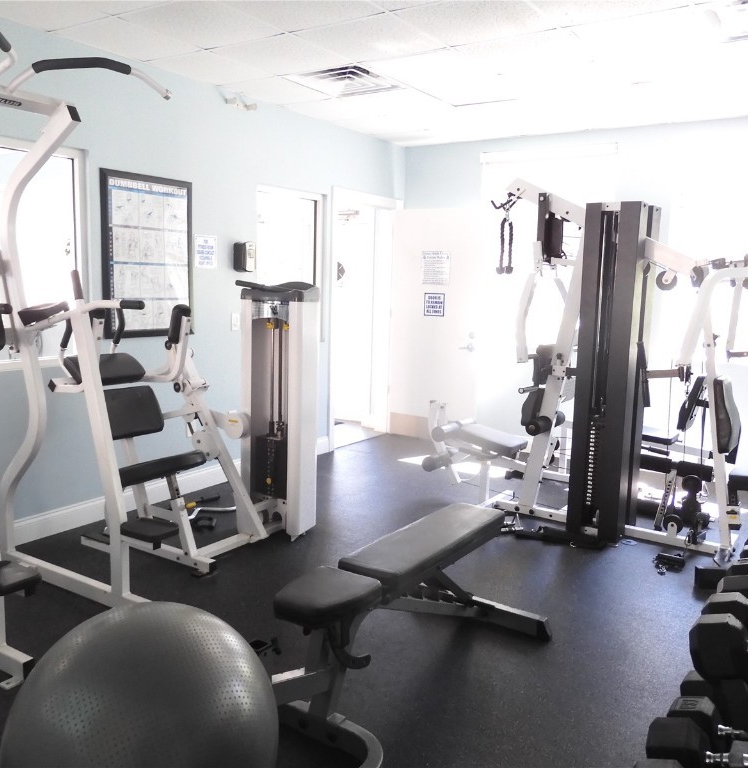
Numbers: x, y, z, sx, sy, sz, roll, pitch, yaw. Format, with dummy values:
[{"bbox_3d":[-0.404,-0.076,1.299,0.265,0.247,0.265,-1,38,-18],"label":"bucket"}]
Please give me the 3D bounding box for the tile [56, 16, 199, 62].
[{"bbox_3d":[-1.334,-1.879,3.874,0.514,0.020,0.600,7,11,33],"label":"tile"}]

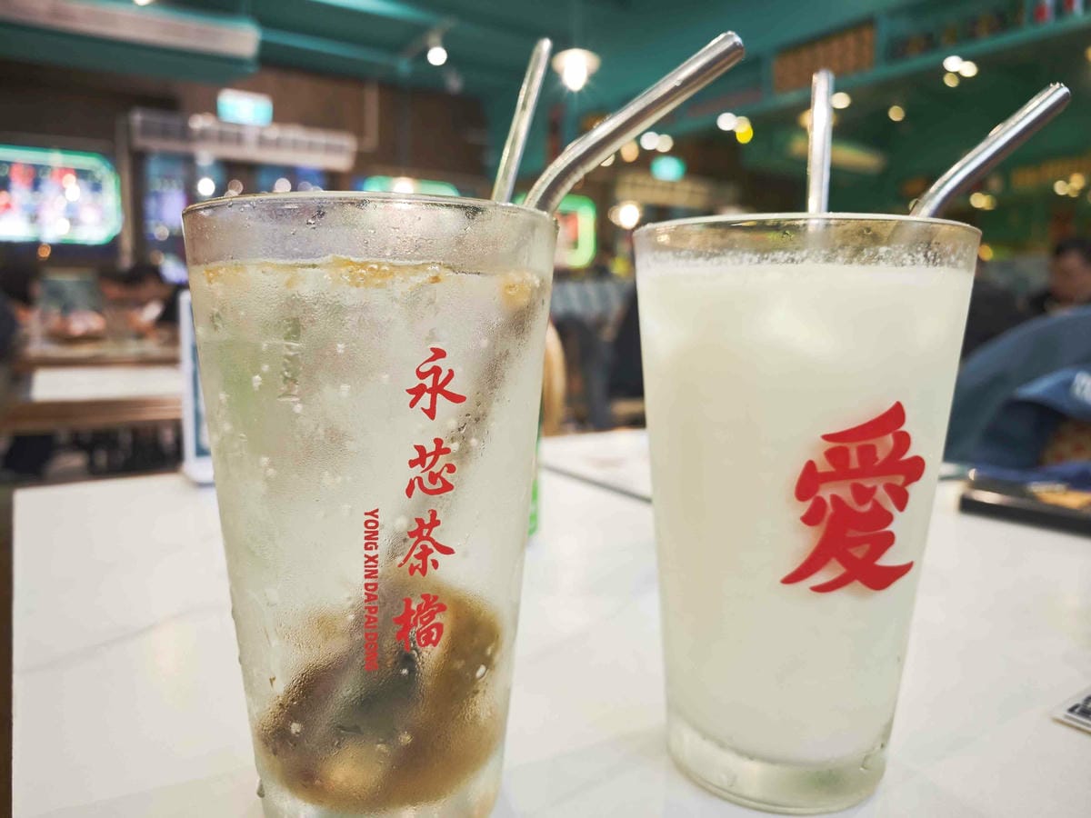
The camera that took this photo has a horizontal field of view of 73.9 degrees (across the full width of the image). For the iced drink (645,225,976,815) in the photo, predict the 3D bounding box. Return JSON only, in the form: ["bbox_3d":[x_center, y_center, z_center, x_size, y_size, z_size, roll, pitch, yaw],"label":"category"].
[{"bbox_3d":[0.069,0.027,0.211,0.089,0.151,0.089,0,6,-6],"label":"iced drink"}]

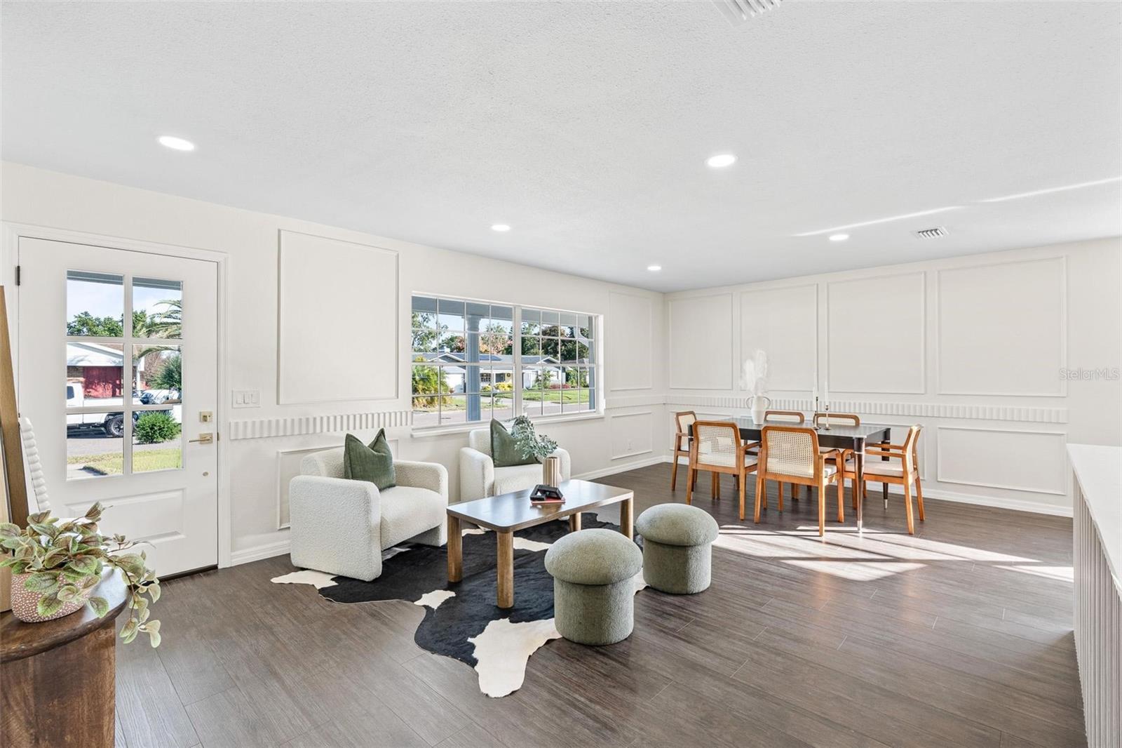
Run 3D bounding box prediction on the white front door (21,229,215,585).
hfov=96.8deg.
[{"bbox_3d":[-2.610,0.270,3.016,0.045,2.030,0.910,0,0,44],"label":"white front door"}]

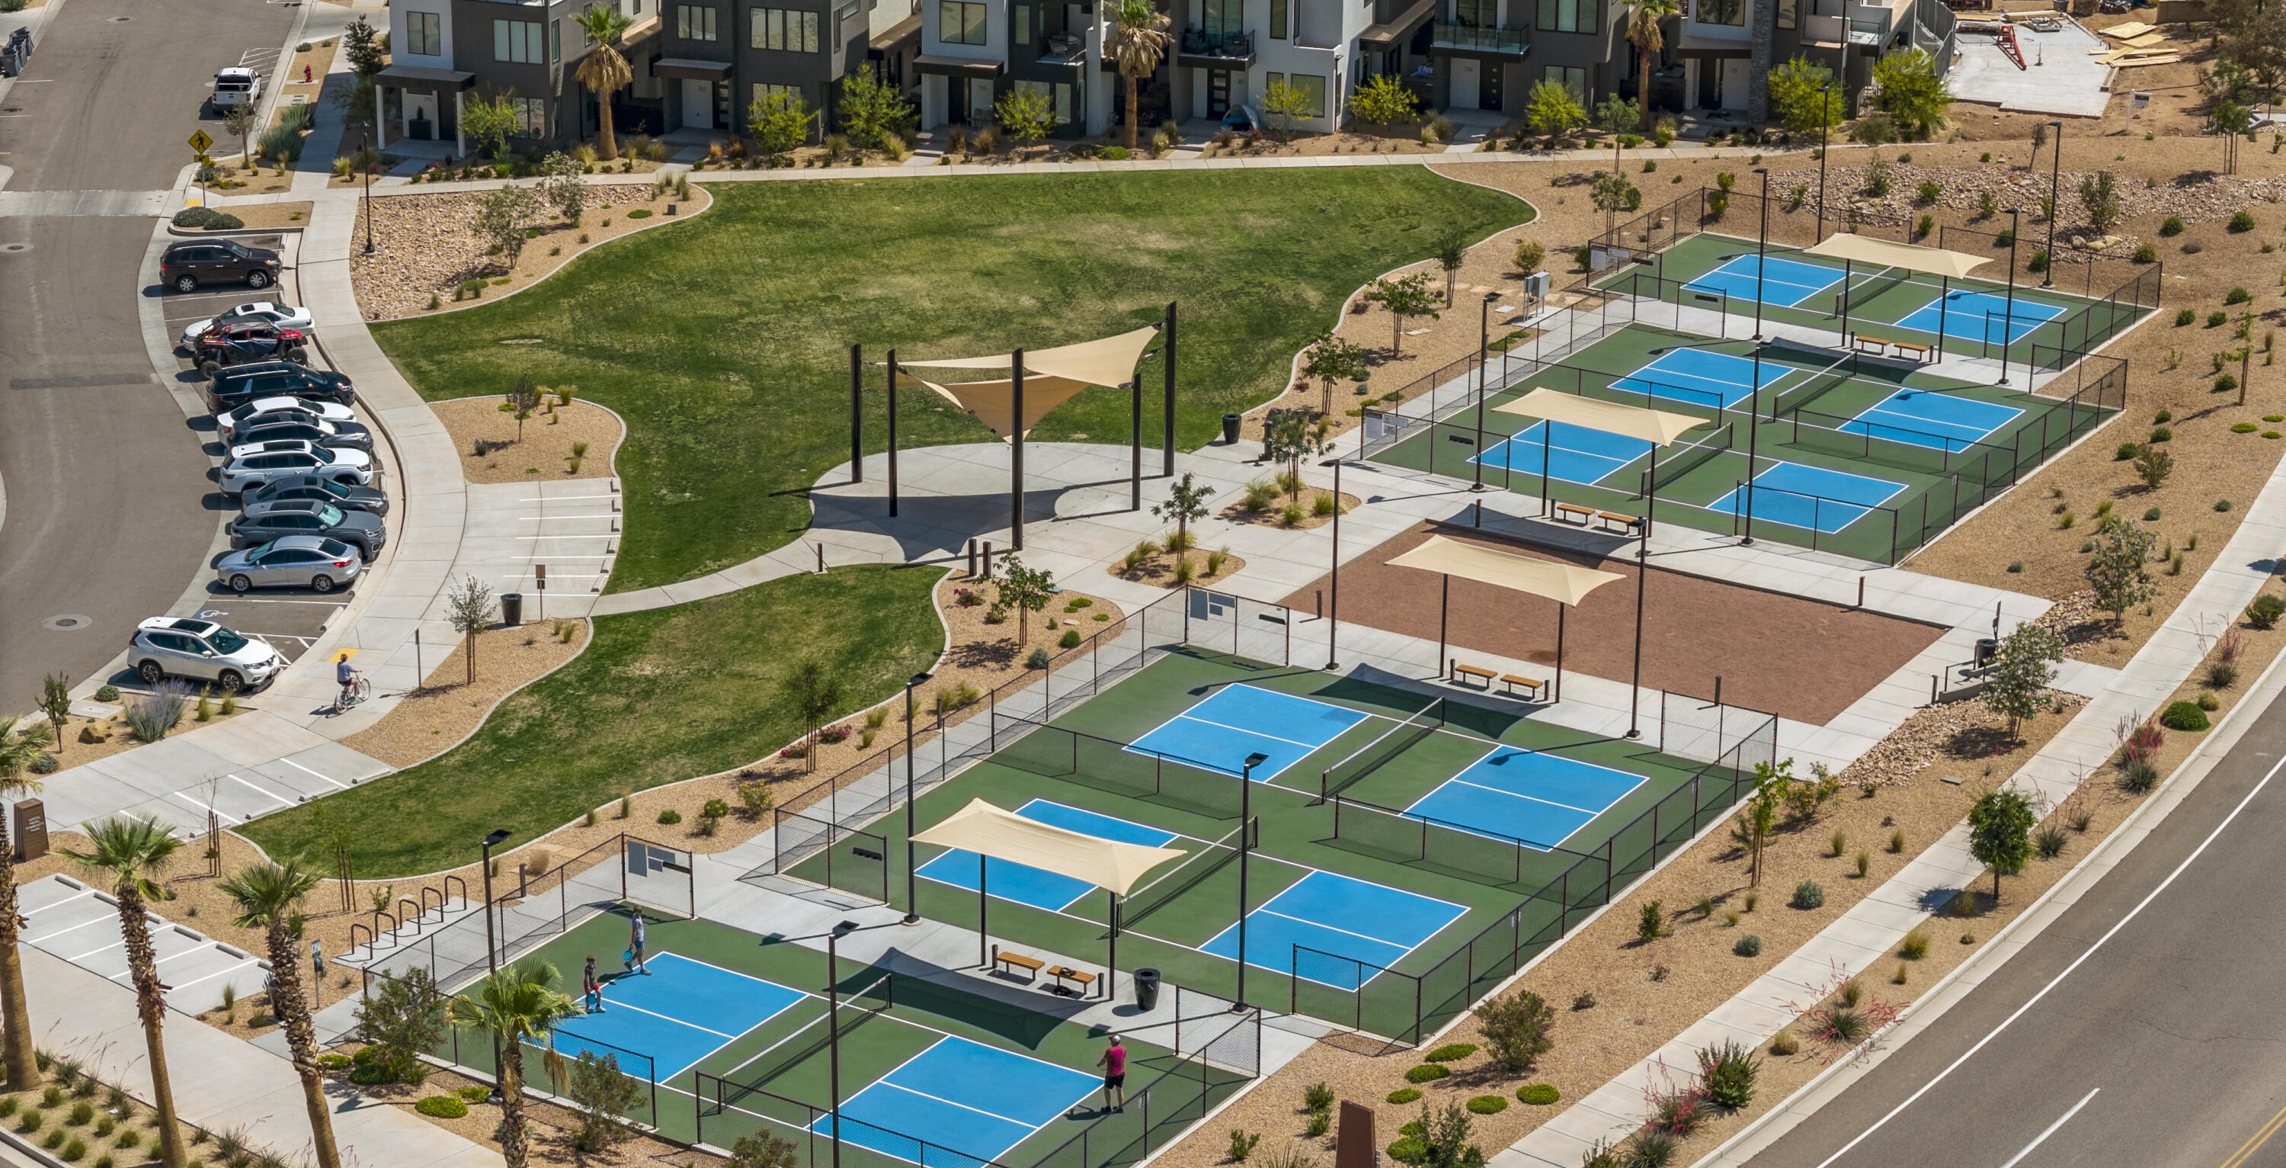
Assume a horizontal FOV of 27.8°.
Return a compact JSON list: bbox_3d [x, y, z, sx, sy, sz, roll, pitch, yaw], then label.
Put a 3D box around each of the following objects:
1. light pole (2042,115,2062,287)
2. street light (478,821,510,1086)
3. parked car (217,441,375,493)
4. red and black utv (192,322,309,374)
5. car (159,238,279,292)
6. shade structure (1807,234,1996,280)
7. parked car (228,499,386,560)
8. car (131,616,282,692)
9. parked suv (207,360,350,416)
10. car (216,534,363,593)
[{"bbox_3d":[35.509,-14.754,180.365,0.540,6.500,0.970,12,23,29],"label":"light pole"},{"bbox_3d":[-15.456,9.093,110.578,0.540,6.550,1.070,12,23,29],"label":"street light"},{"bbox_3d":[-28.584,-3.826,156.141,5.060,1.770,1.980,-3,20,-10],"label":"parked car"},{"bbox_3d":[-32.833,-8.845,169.968,4.000,1.750,1.800,-10,22,-26],"label":"red and black utv"},{"bbox_3d":[-35.871,-12.472,179.985,4.670,1.720,1.880,-4,20,-13],"label":"car"},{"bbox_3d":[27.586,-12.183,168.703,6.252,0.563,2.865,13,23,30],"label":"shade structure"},{"bbox_3d":[-27.158,-1.774,150.547,4.930,1.730,1.930,-1,20,-5],"label":"parked car"},{"bbox_3d":[-28.705,2.045,141.525,4.660,1.730,1.840,7,21,16],"label":"car"},{"bbox_3d":[-30.550,-6.660,164.100,5.050,1.780,1.980,-4,20,-13],"label":"parked suv"},{"bbox_3d":[-27.276,-0.695,147.931,4.540,1.470,1.820,0,20,-1],"label":"car"}]

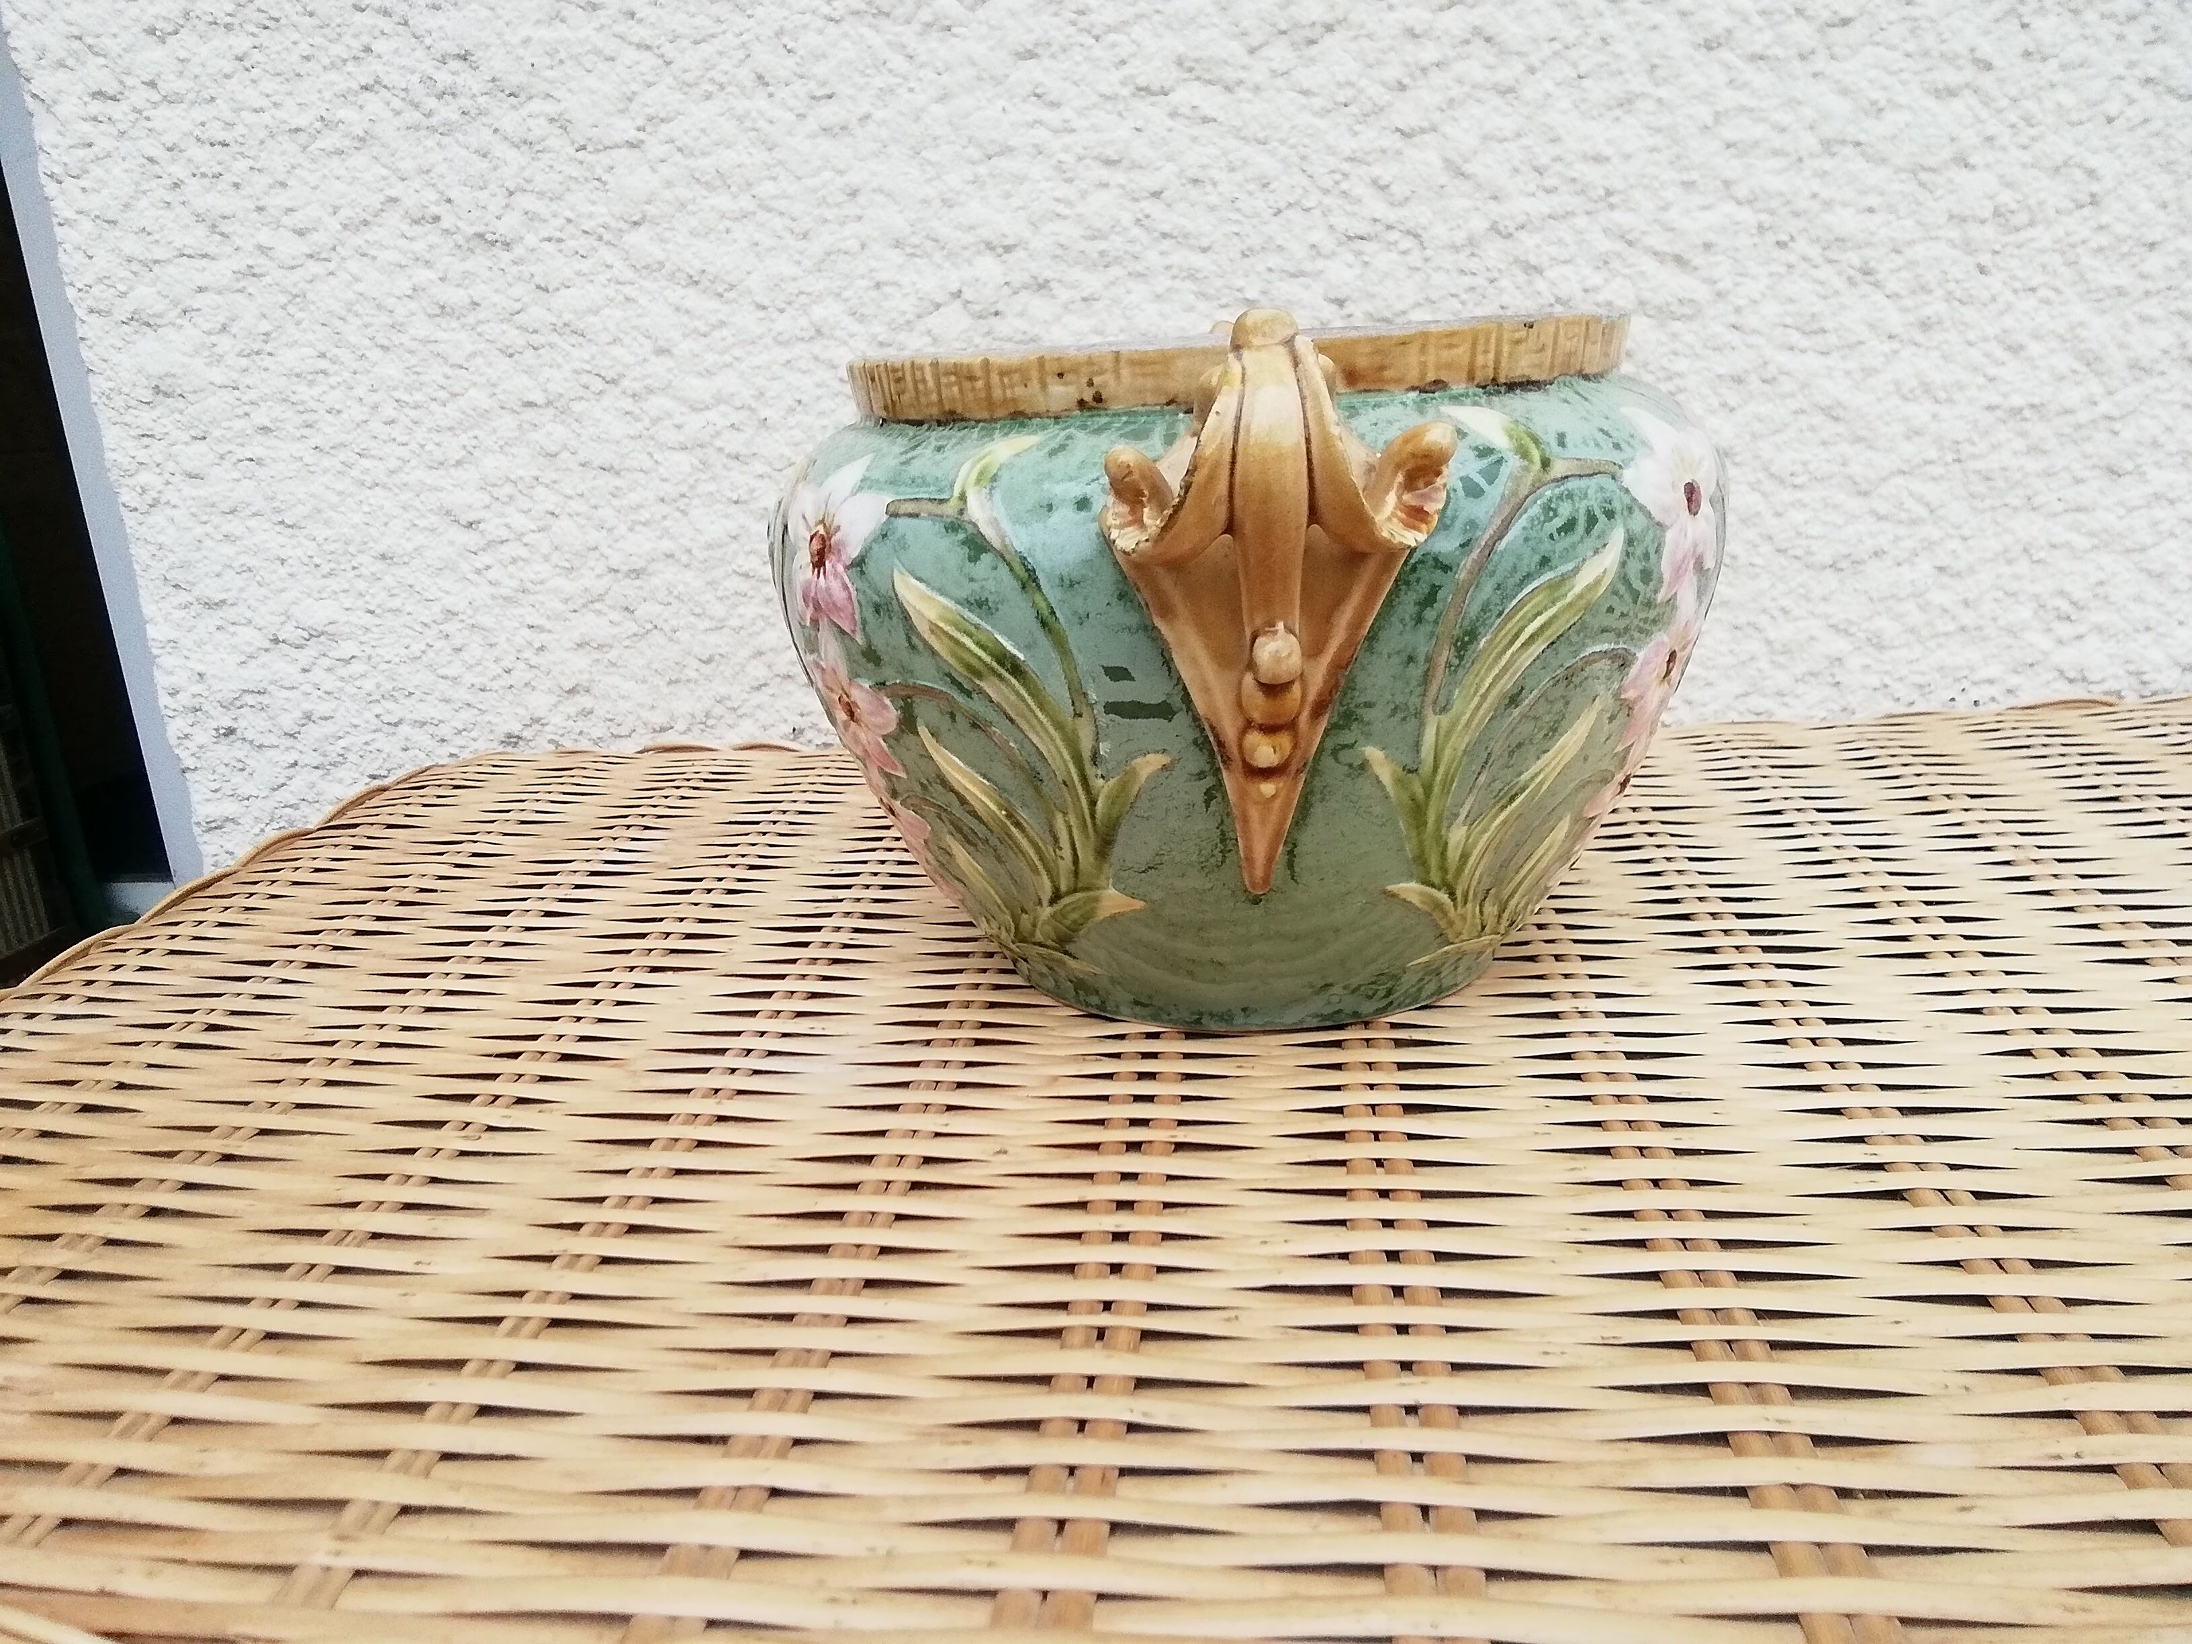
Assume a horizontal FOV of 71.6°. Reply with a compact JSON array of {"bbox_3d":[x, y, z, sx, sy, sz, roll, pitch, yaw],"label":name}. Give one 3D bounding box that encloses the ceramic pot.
[{"bbox_3d":[0.041,-0.051,0.429,0.248,0.171,0.290,-2,18,4],"label":"ceramic pot"}]

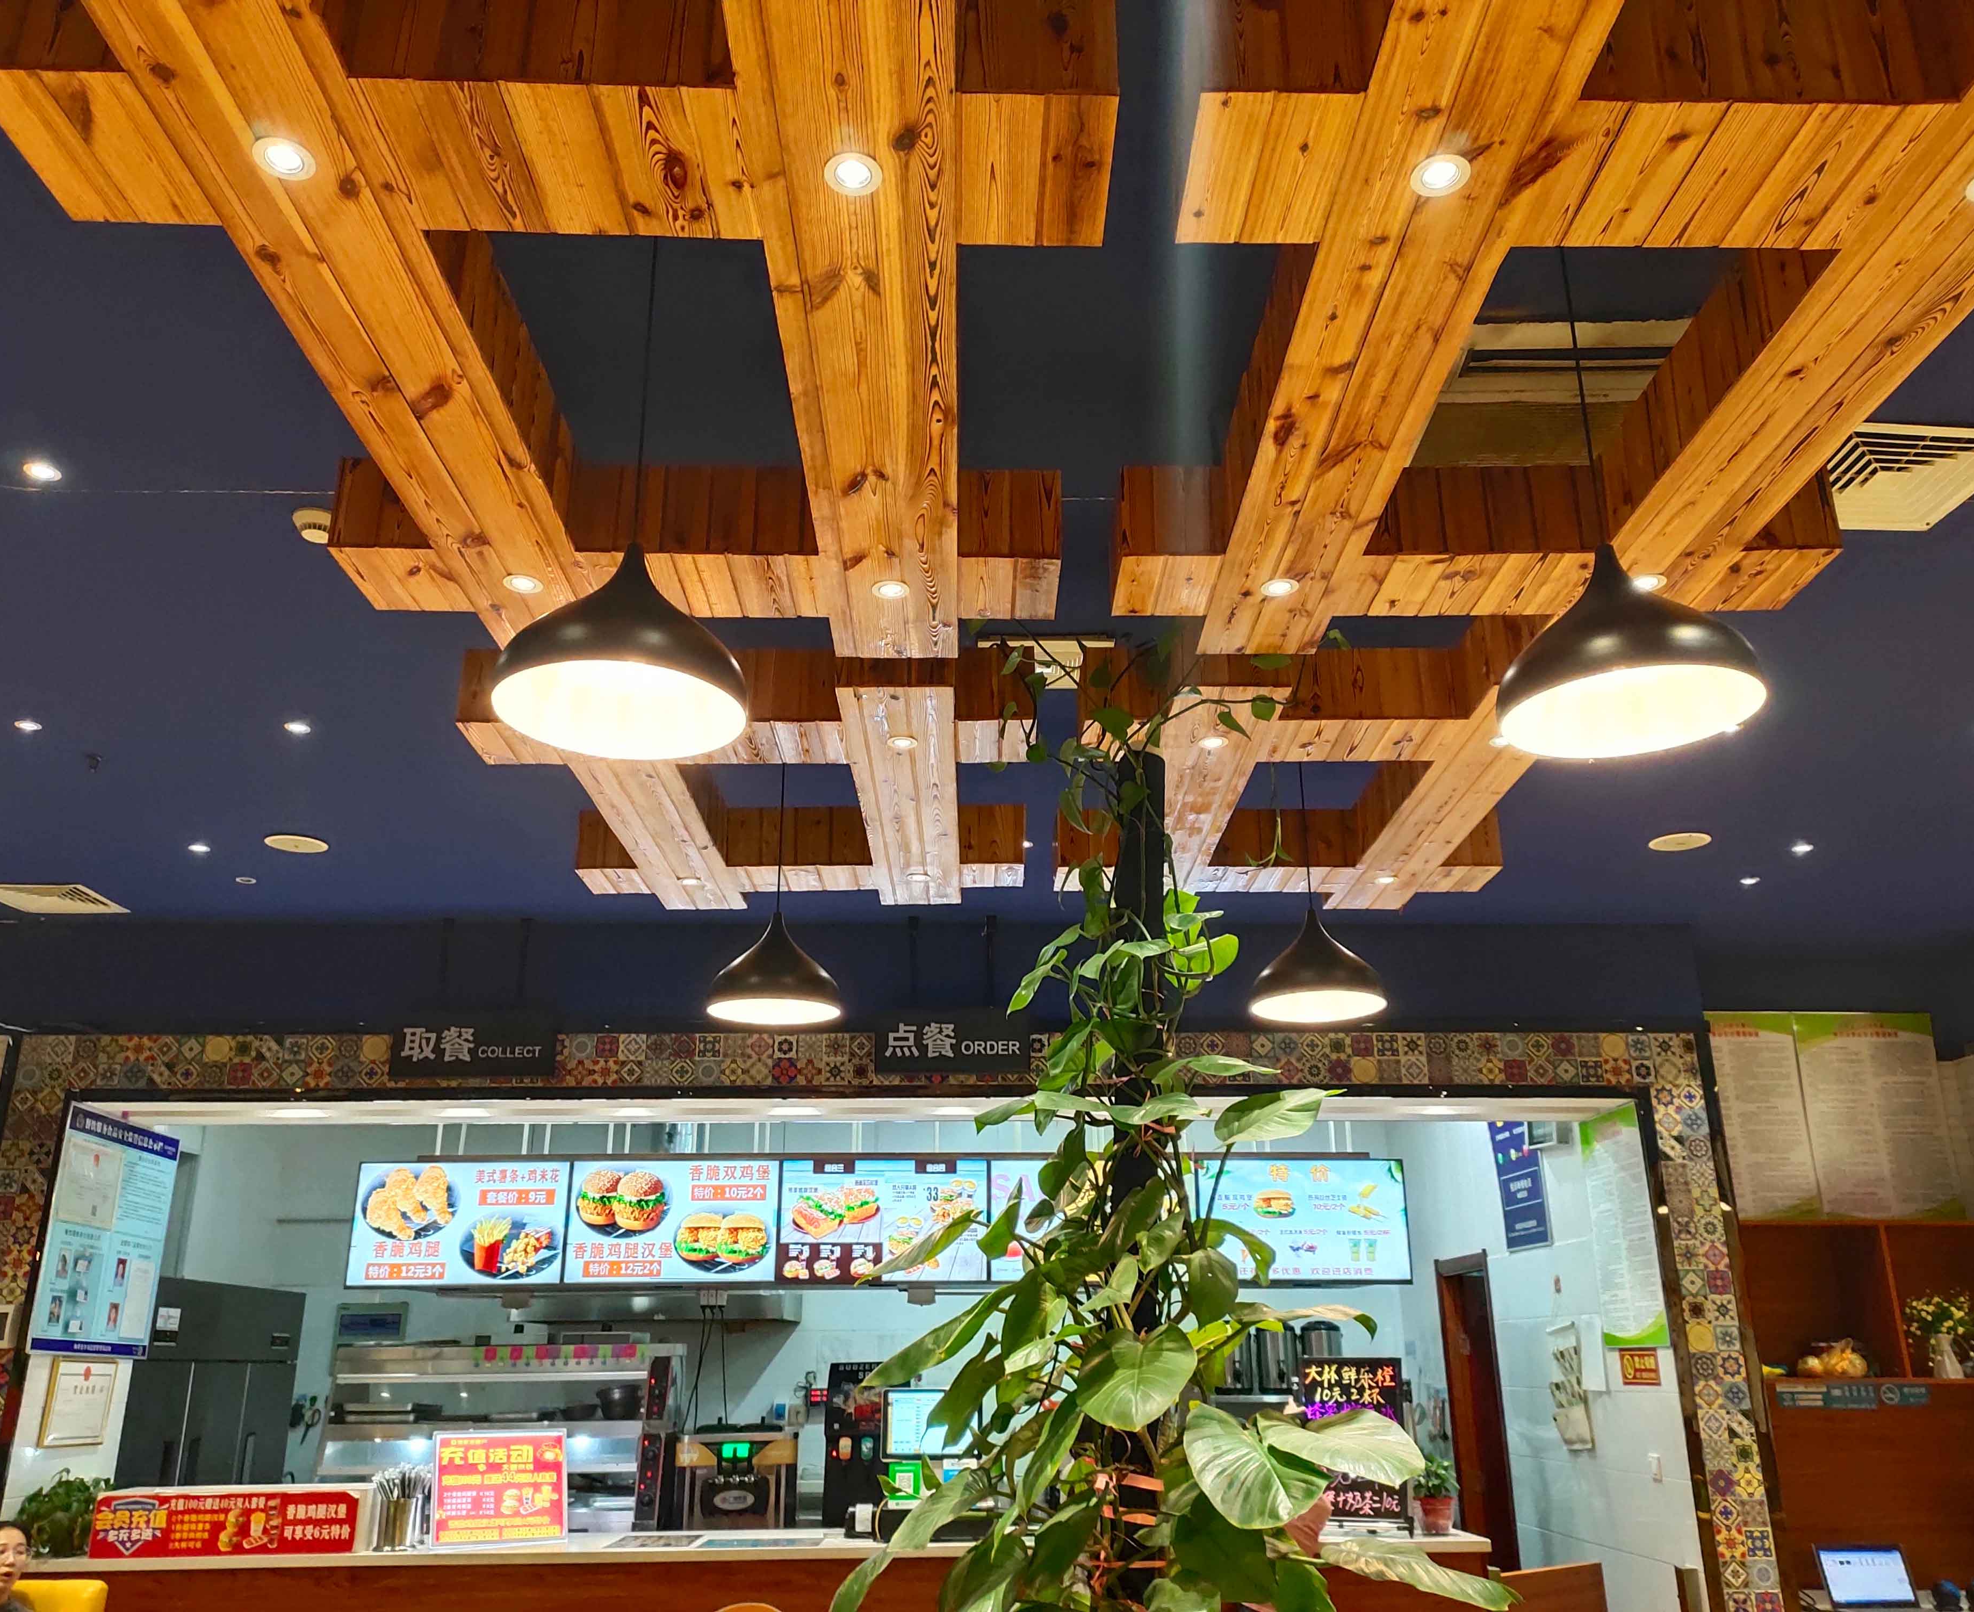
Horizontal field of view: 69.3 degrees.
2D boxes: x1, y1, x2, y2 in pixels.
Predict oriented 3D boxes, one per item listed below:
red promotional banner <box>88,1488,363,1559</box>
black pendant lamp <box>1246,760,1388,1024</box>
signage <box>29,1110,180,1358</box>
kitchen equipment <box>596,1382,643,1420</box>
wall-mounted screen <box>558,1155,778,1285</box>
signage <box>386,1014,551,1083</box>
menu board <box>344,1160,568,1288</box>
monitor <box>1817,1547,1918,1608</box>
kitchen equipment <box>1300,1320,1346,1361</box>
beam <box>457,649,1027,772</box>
[{"bbox_3d":[-2.583,2.443,4.863,0.850,0.200,0.030,3,-21,-7],"label":"red promotional banner"},{"bbox_3d":[0.927,0.211,4.091,0.370,0.745,0.370,0,-20,0],"label":"black pendant lamp"},{"bbox_3d":[-3.478,1.710,5.672,0.020,0.890,0.800,0,-20,0],"label":"signage"},{"bbox_3d":[-1.689,2.738,6.580,0.210,0.155,0.210,0,-21,-1],"label":"kitchen equipment"},{"bbox_3d":[-1.427,1.898,6.495,0.966,0.560,0.060,0,-20,0],"label":"wall-mounted screen"},{"bbox_3d":[-1.966,0.920,5.456,0.645,0.255,0.040,1,-20,-2],"label":"signage"},{"bbox_3d":[-2.386,1.886,6.450,0.965,0.555,0.055,0,-15,-1],"label":"menu board"},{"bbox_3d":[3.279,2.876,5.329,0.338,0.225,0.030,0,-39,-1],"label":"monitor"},{"bbox_3d":[1.940,3.199,8.270,0.260,0.390,0.270,0,-20,0],"label":"kitchen equipment"},{"bbox_3d":[-0.593,-0.250,3.658,1.420,0.205,0.260,0,-21,-1],"label":"beam"}]

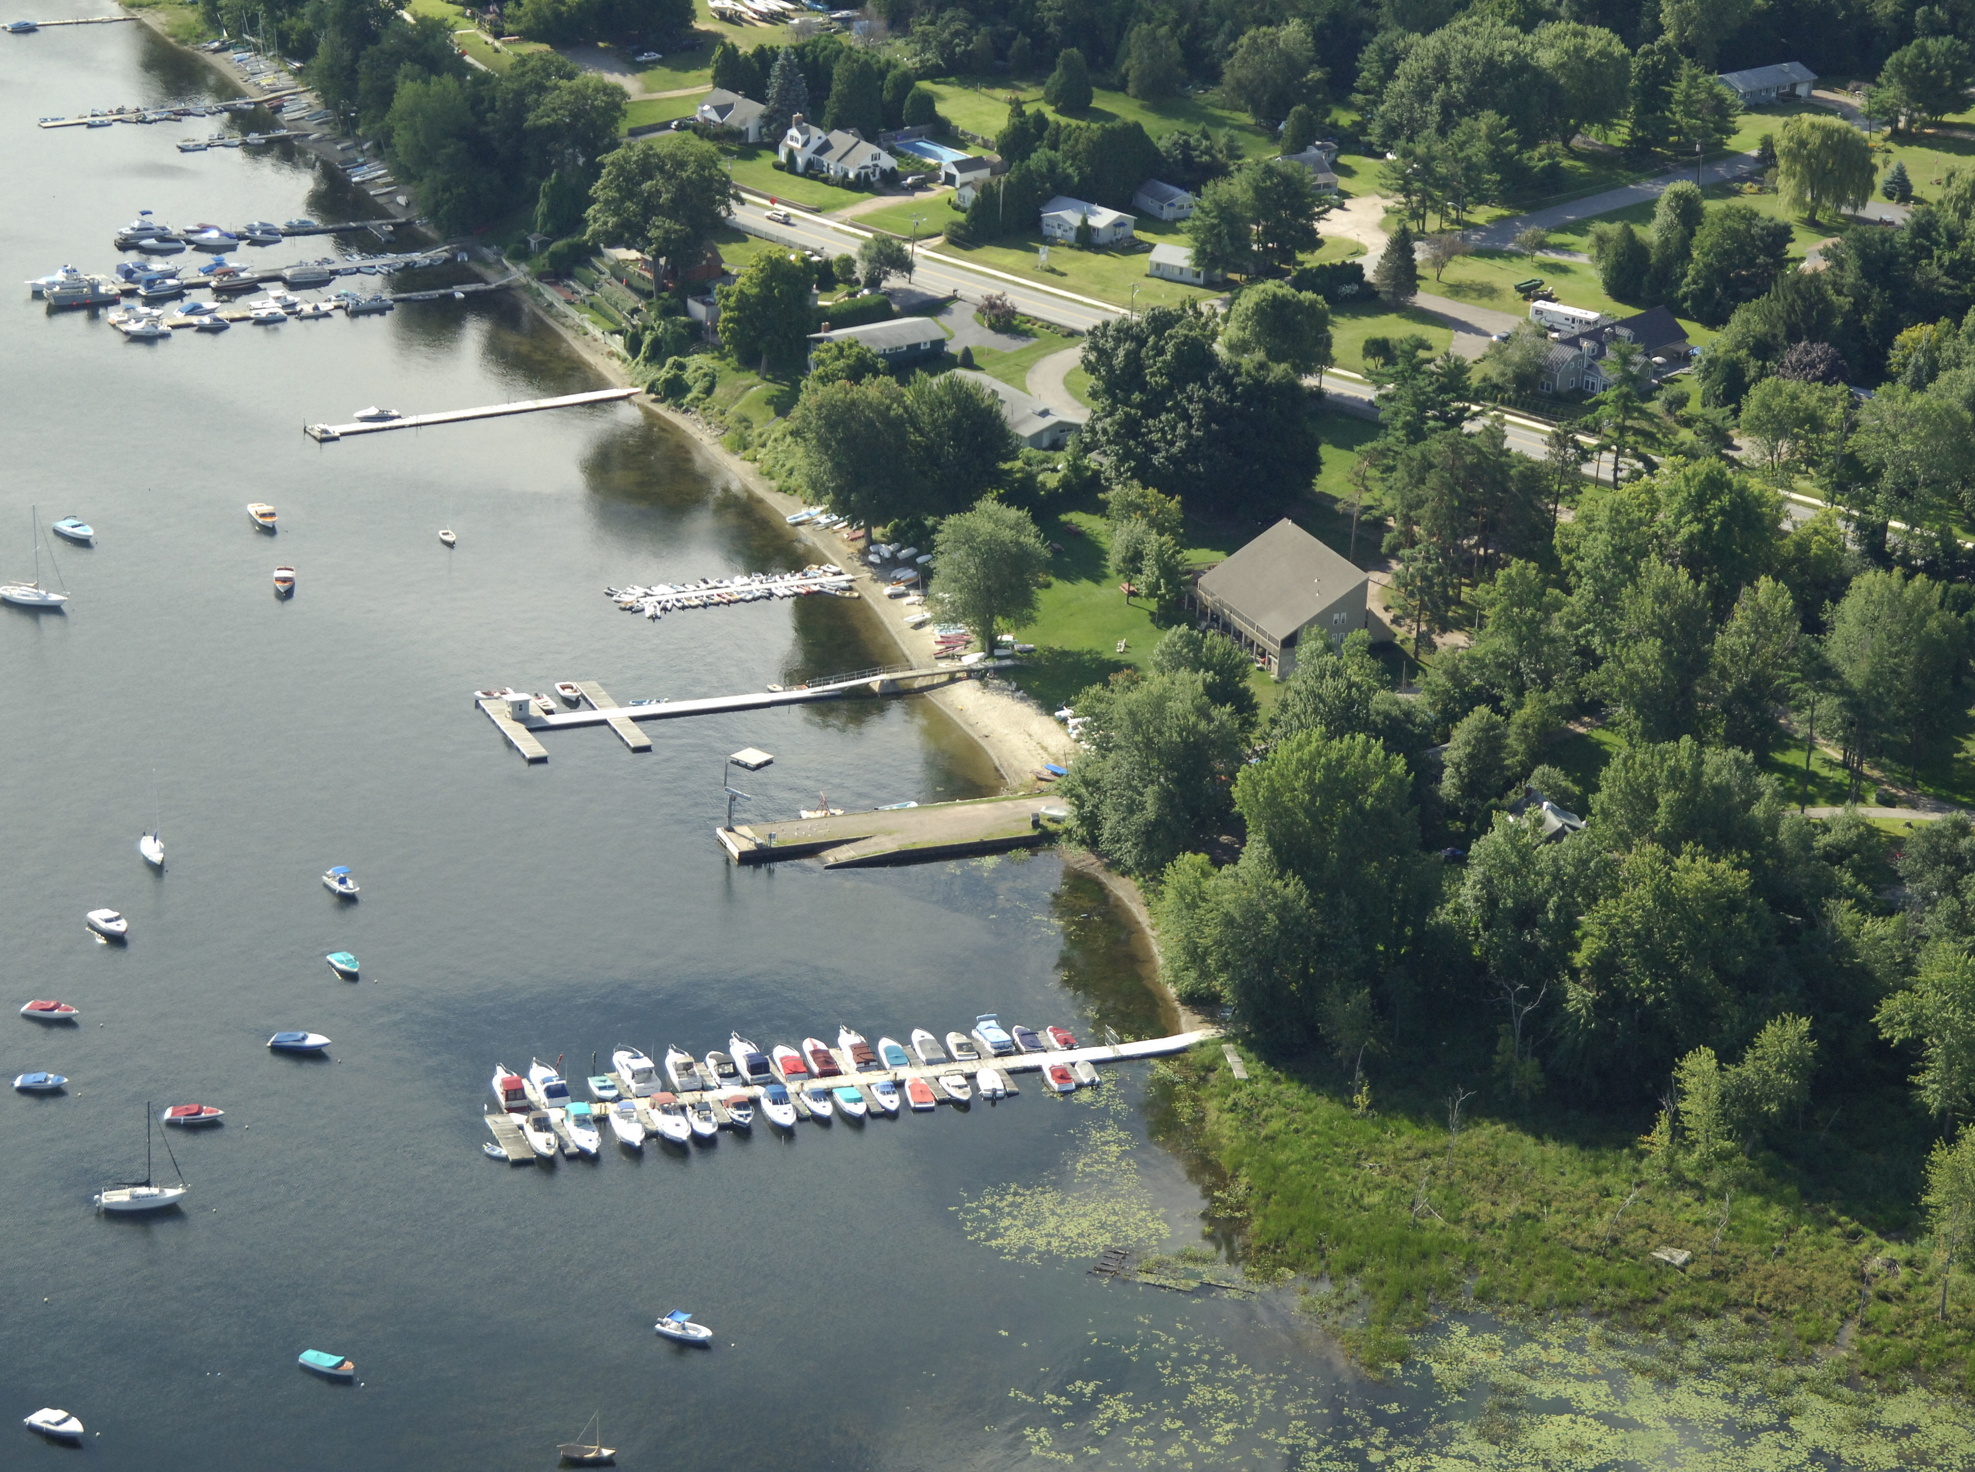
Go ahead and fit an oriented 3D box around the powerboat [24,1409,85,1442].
[{"bbox_3d":[-85.539,63.200,491.535,5.910,1.480,2.270,12,24,22],"label":"powerboat"}]

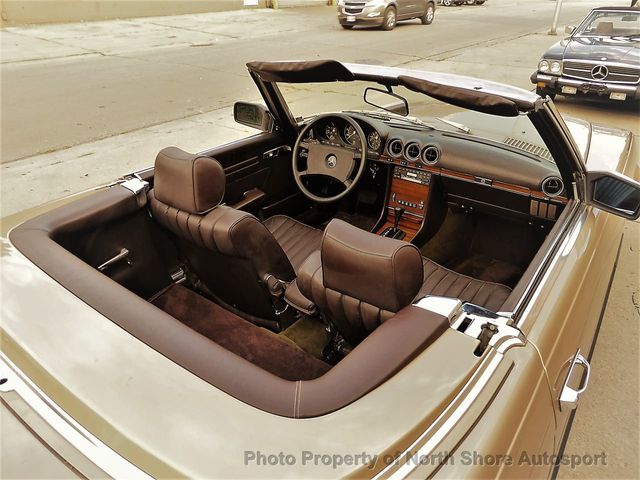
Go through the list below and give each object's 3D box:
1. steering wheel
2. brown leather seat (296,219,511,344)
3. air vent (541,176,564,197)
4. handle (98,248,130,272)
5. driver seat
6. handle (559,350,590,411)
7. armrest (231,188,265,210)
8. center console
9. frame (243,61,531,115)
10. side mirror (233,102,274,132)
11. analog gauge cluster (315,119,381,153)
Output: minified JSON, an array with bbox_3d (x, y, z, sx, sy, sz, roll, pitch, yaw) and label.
[{"bbox_3d":[0.051,-0.391,2.204,0.405,0.405,0.100,20,13,31],"label":"steering wheel"},{"bbox_3d":[0.332,0.166,1.563,0.510,0.790,0.820,20,35,31],"label":"brown leather seat"},{"bbox_3d":[0.887,-0.212,1.759,0.083,0.083,0.035,20,30,33],"label":"air vent"},{"bbox_3d":[-0.753,0.073,1.665,0.040,0.035,0.135,20,35,33],"label":"handle"},{"bbox_3d":[-0.238,-0.070,1.926,0.510,0.800,0.800,20,35,31],"label":"driver seat"},{"bbox_3d":[0.625,0.343,1.132,0.045,0.045,0.195,20,35,33],"label":"handle"},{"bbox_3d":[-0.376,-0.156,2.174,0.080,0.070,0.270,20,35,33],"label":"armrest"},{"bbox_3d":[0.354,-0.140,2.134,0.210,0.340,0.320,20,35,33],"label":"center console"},{"bbox_3d":[0.205,-0.543,1.642,1.140,0.130,0.250,20,35,31],"label":"frame"},{"bbox_3d":[-0.329,-0.615,2.274,0.210,0.120,0.120,15,33,24],"label":"side mirror"},{"bbox_3d":[0.146,-0.516,2.290,0.360,0.140,0.065,20,27,33],"label":"analog gauge cluster"}]

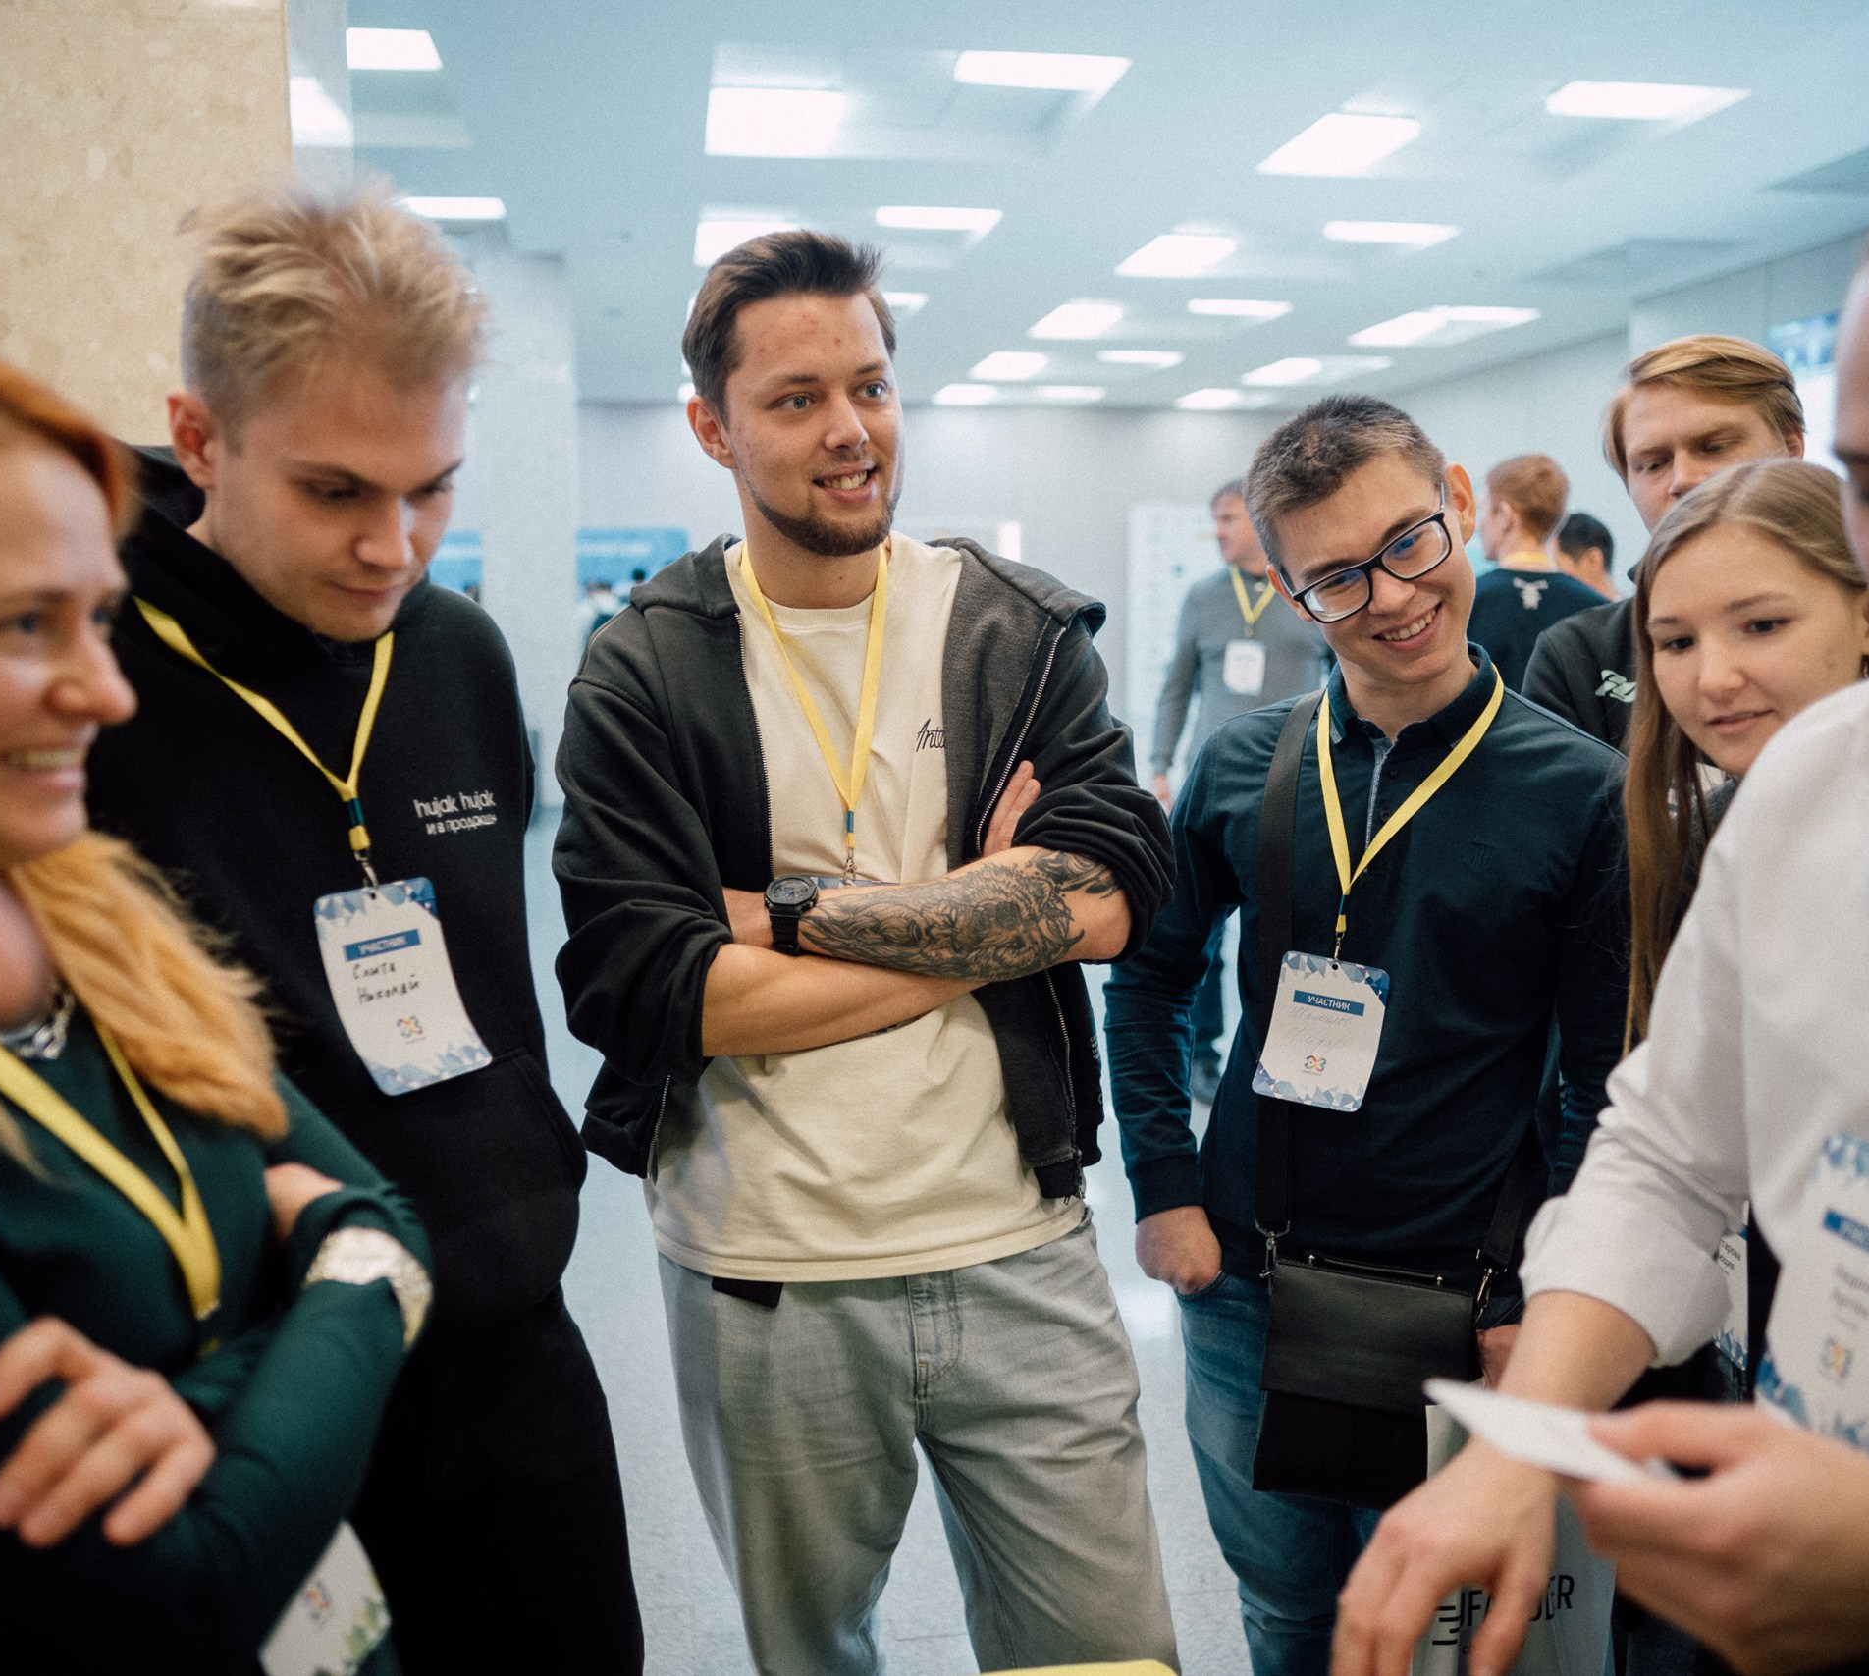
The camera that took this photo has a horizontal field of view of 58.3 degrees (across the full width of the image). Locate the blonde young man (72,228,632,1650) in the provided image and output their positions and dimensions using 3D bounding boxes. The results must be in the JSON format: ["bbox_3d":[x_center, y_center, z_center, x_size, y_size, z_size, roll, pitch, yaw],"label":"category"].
[{"bbox_3d":[-0.455,0.442,1.297,0.350,1.800,0.510,6,10,37],"label":"blonde young man"}]

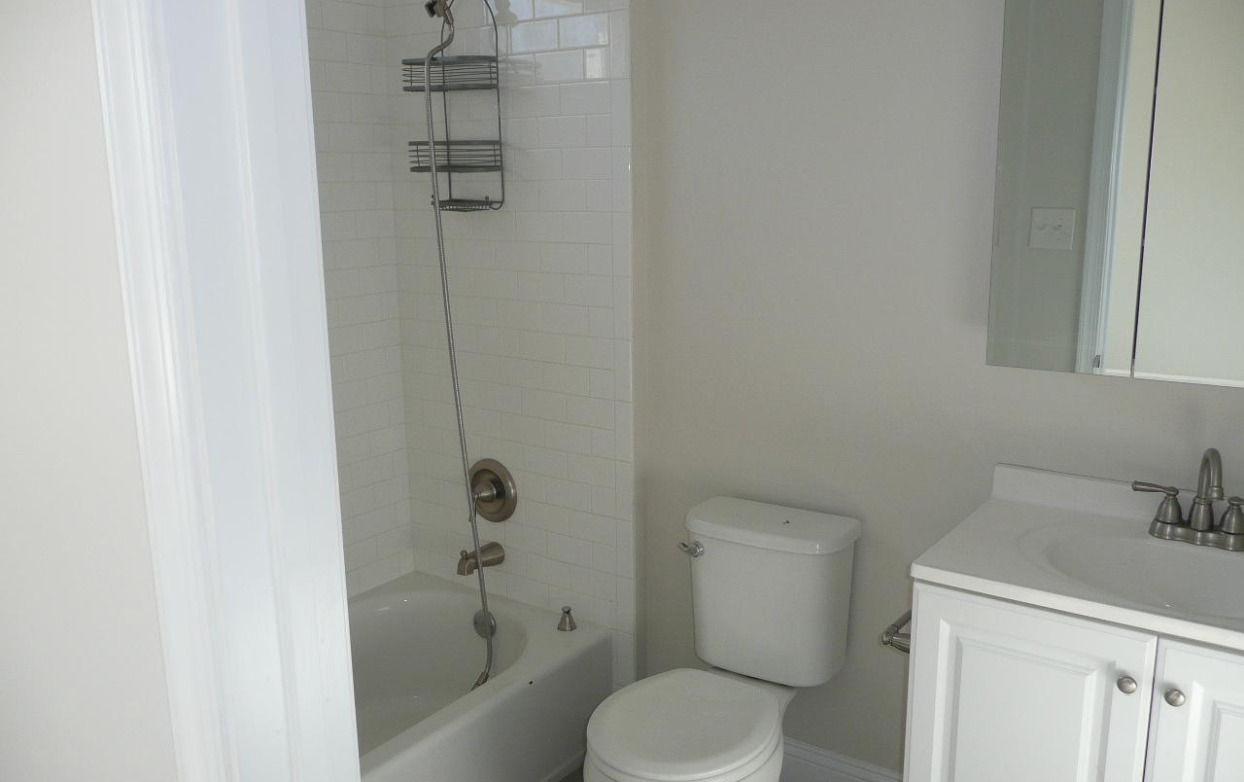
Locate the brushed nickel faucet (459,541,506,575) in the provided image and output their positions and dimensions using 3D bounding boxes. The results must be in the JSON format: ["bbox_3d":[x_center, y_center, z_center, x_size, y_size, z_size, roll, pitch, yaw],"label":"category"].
[{"bbox_3d":[-0.401,0.468,2.819,0.062,0.080,0.148,7,14,35],"label":"brushed nickel faucet"}]

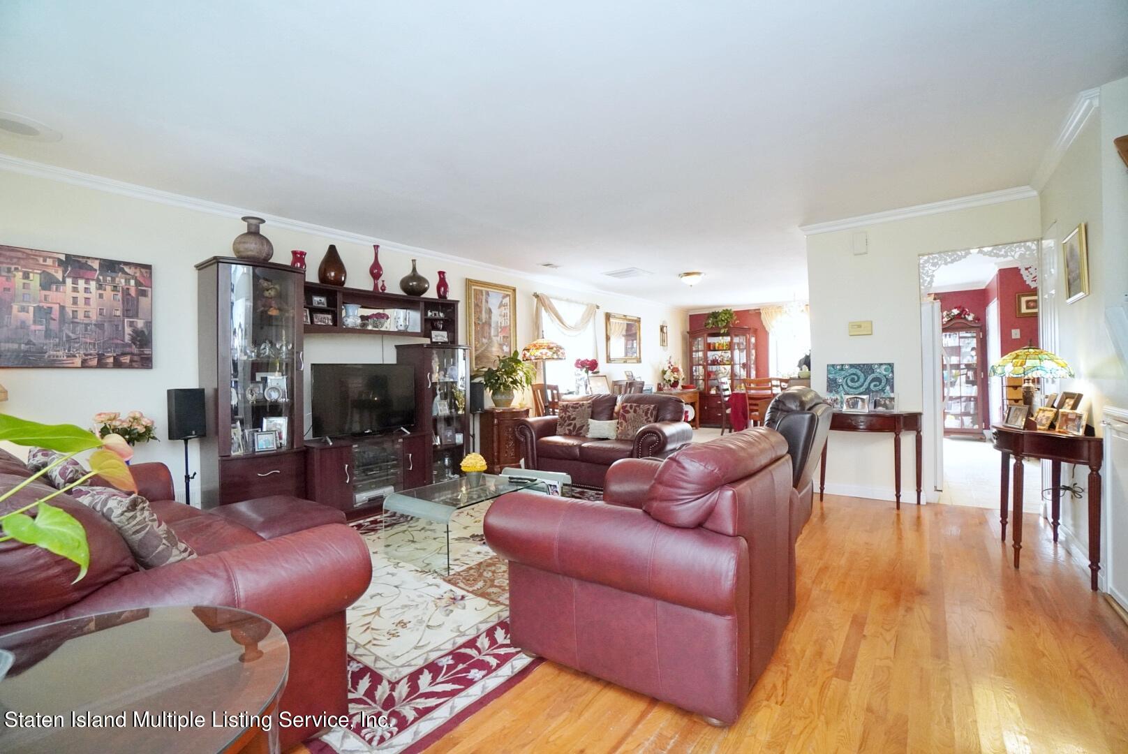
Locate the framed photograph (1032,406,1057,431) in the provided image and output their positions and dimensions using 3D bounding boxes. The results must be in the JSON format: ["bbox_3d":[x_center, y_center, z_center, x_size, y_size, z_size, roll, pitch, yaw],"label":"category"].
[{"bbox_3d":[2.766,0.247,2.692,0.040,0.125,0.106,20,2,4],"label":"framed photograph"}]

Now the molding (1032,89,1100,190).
[{"bbox_3d":[2.945,-1.342,2.820,0.060,0.085,1.500,-2,0,38],"label":"molding"}]

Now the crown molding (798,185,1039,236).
[{"bbox_3d":[2.791,-1.335,3.855,1.560,0.085,0.060,-2,0,38],"label":"crown molding"}]

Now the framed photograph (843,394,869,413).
[{"bbox_3d":[2.450,0.224,3.951,0.185,0.150,0.060,-2,0,38],"label":"framed photograph"}]

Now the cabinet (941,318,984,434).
[{"bbox_3d":[6.231,0.044,7.393,0.540,1.860,0.360,-2,0,38],"label":"cabinet"}]

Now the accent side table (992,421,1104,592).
[{"bbox_3d":[2.787,0.681,2.794,0.380,0.770,0.880,-1,1,38],"label":"accent side table"}]

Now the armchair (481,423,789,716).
[{"bbox_3d":[0.394,0.685,2.131,1.010,0.870,0.970,-1,0,34],"label":"armchair"}]

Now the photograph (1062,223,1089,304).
[{"bbox_3d":[2.889,-0.626,2.650,0.025,0.390,0.490,-3,-1,37],"label":"photograph"}]

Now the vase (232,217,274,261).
[{"bbox_3d":[-2.275,-0.971,3.430,0.250,0.365,0.250,-2,0,38],"label":"vase"}]

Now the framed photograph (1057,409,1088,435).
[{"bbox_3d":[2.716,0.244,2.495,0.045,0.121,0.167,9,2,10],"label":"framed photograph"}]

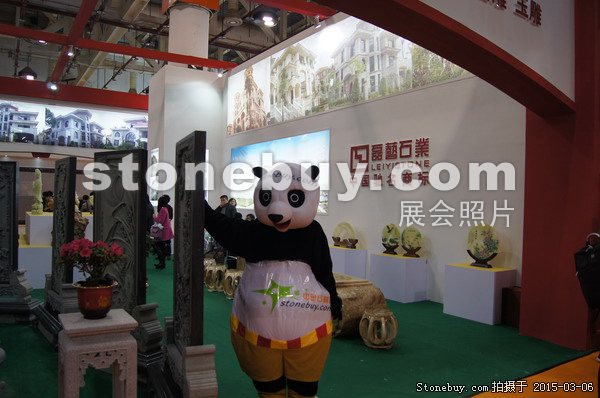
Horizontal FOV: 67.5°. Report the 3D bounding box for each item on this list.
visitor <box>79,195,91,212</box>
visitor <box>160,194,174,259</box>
[{"bbox_3d":[-6.332,0.682,13.200,0.440,1.630,0.280,1,0,-6],"label":"visitor"},{"bbox_3d":[-3.269,0.700,11.134,0.470,1.610,0.320,1,0,-30],"label":"visitor"}]

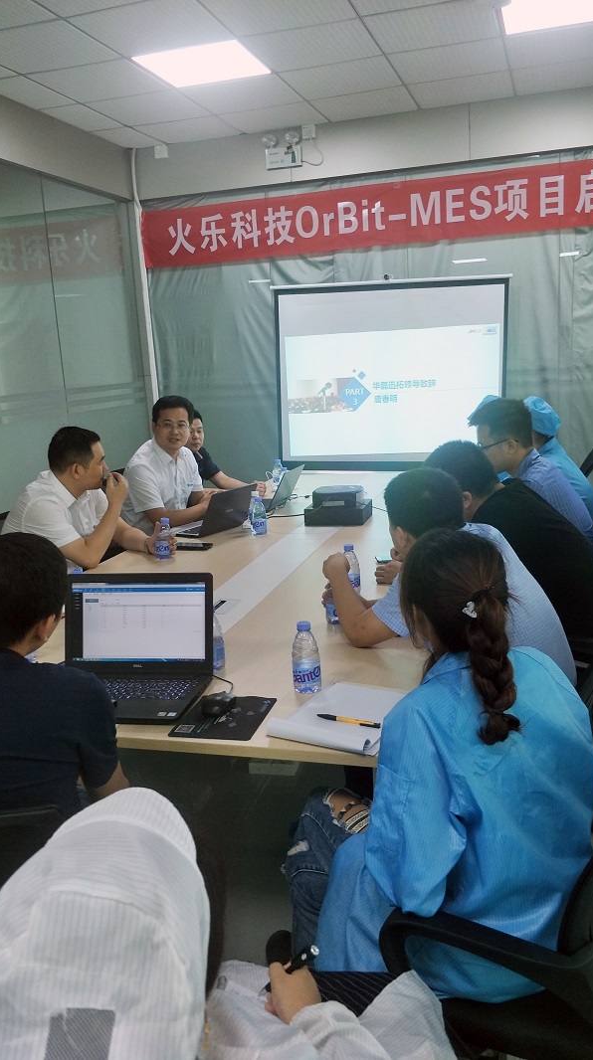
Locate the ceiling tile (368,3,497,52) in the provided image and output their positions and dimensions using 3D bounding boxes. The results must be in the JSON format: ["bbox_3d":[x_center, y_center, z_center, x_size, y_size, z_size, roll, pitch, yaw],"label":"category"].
[{"bbox_3d":[0.668,-2.431,3.536,0.600,0.015,0.570,3,15,19],"label":"ceiling tile"}]

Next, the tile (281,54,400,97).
[{"bbox_3d":[0.260,-2.618,4.257,0.610,0.020,0.562,2,15,18],"label":"tile"}]

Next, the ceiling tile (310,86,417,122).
[{"bbox_3d":[0.427,-2.753,4.747,0.610,0.020,0.560,2,15,18],"label":"ceiling tile"}]

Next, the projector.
[{"bbox_3d":[0.189,-0.130,3.421,0.270,0.170,0.220,1,15,12],"label":"projector"}]

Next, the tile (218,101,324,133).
[{"bbox_3d":[-0.160,-2.778,4.940,0.610,0.020,0.560,2,15,18],"label":"tile"}]

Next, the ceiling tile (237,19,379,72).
[{"bbox_3d":[0.086,-2.430,3.702,0.600,0.020,0.585,3,16,18],"label":"ceiling tile"}]

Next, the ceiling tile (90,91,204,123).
[{"bbox_3d":[-0.899,-2.633,4.600,0.600,0.020,0.585,3,16,18],"label":"ceiling tile"}]

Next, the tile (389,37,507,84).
[{"bbox_3d":[0.846,-2.593,4.064,0.610,0.020,0.562,2,15,18],"label":"tile"}]

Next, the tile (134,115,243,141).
[{"bbox_3d":[-0.745,-2.791,5.117,0.600,0.015,0.550,3,15,19],"label":"tile"}]

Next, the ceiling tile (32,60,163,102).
[{"bbox_3d":[-1.086,-2.528,4.138,0.610,0.020,0.562,2,15,18],"label":"ceiling tile"}]

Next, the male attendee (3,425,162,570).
[{"bbox_3d":[-0.853,0.193,3.113,0.750,1.280,0.550,1,15,13],"label":"male attendee"}]

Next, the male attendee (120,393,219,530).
[{"bbox_3d":[-0.548,0.056,3.281,0.680,1.290,0.530,9,18,36],"label":"male attendee"}]

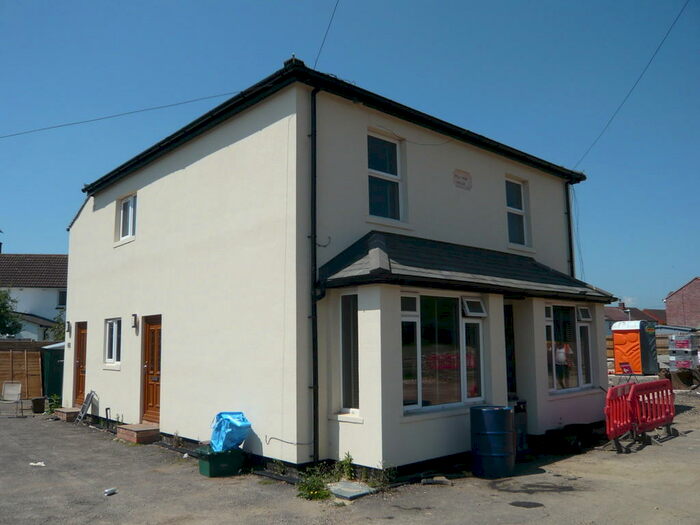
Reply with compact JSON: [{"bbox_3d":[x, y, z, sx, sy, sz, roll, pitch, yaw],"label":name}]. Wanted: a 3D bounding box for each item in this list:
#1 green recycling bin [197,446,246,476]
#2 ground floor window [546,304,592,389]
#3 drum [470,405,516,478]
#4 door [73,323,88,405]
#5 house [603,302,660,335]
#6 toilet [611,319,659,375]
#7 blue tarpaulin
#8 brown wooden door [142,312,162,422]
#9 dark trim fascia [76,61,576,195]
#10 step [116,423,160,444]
[{"bbox_3d":[-1.815,2.802,7.999,0.530,0.320,0.400,4,-9,-30],"label":"green recycling bin"},{"bbox_3d":[4.263,1.643,11.006,1.670,1.600,0.140,6,-10,-42],"label":"ground floor window"},{"bbox_3d":[1.949,2.438,7.716,0.585,0.870,0.585,-1,-8,0],"label":"drum"},{"bbox_3d":[-6.841,2.594,14.548,0.100,2.080,0.890,6,-10,-42],"label":"door"},{"bbox_3d":[49.792,11.405,105.000,13.500,7.800,8.500,-2,-8,9],"label":"house"},{"bbox_3d":[12.102,3.624,24.000,1.100,2.300,1.200,4,-9,-30],"label":"toilet"},{"bbox_3d":[-1.709,2.438,8.193,0.500,0.560,0.420,3,-9,-27],"label":"blue tarpaulin"},{"bbox_3d":[-3.907,2.122,11.372,0.100,2.080,0.890,6,-10,-42],"label":"brown wooden door"},{"bbox_3d":[-0.507,-1.909,14.274,9.062,0.260,8.960,6,-10,-42],"label":"dark trim fascia"},{"bbox_3d":[-4.091,3.309,10.984,0.440,0.220,0.920,6,-10,-42],"label":"step"}]

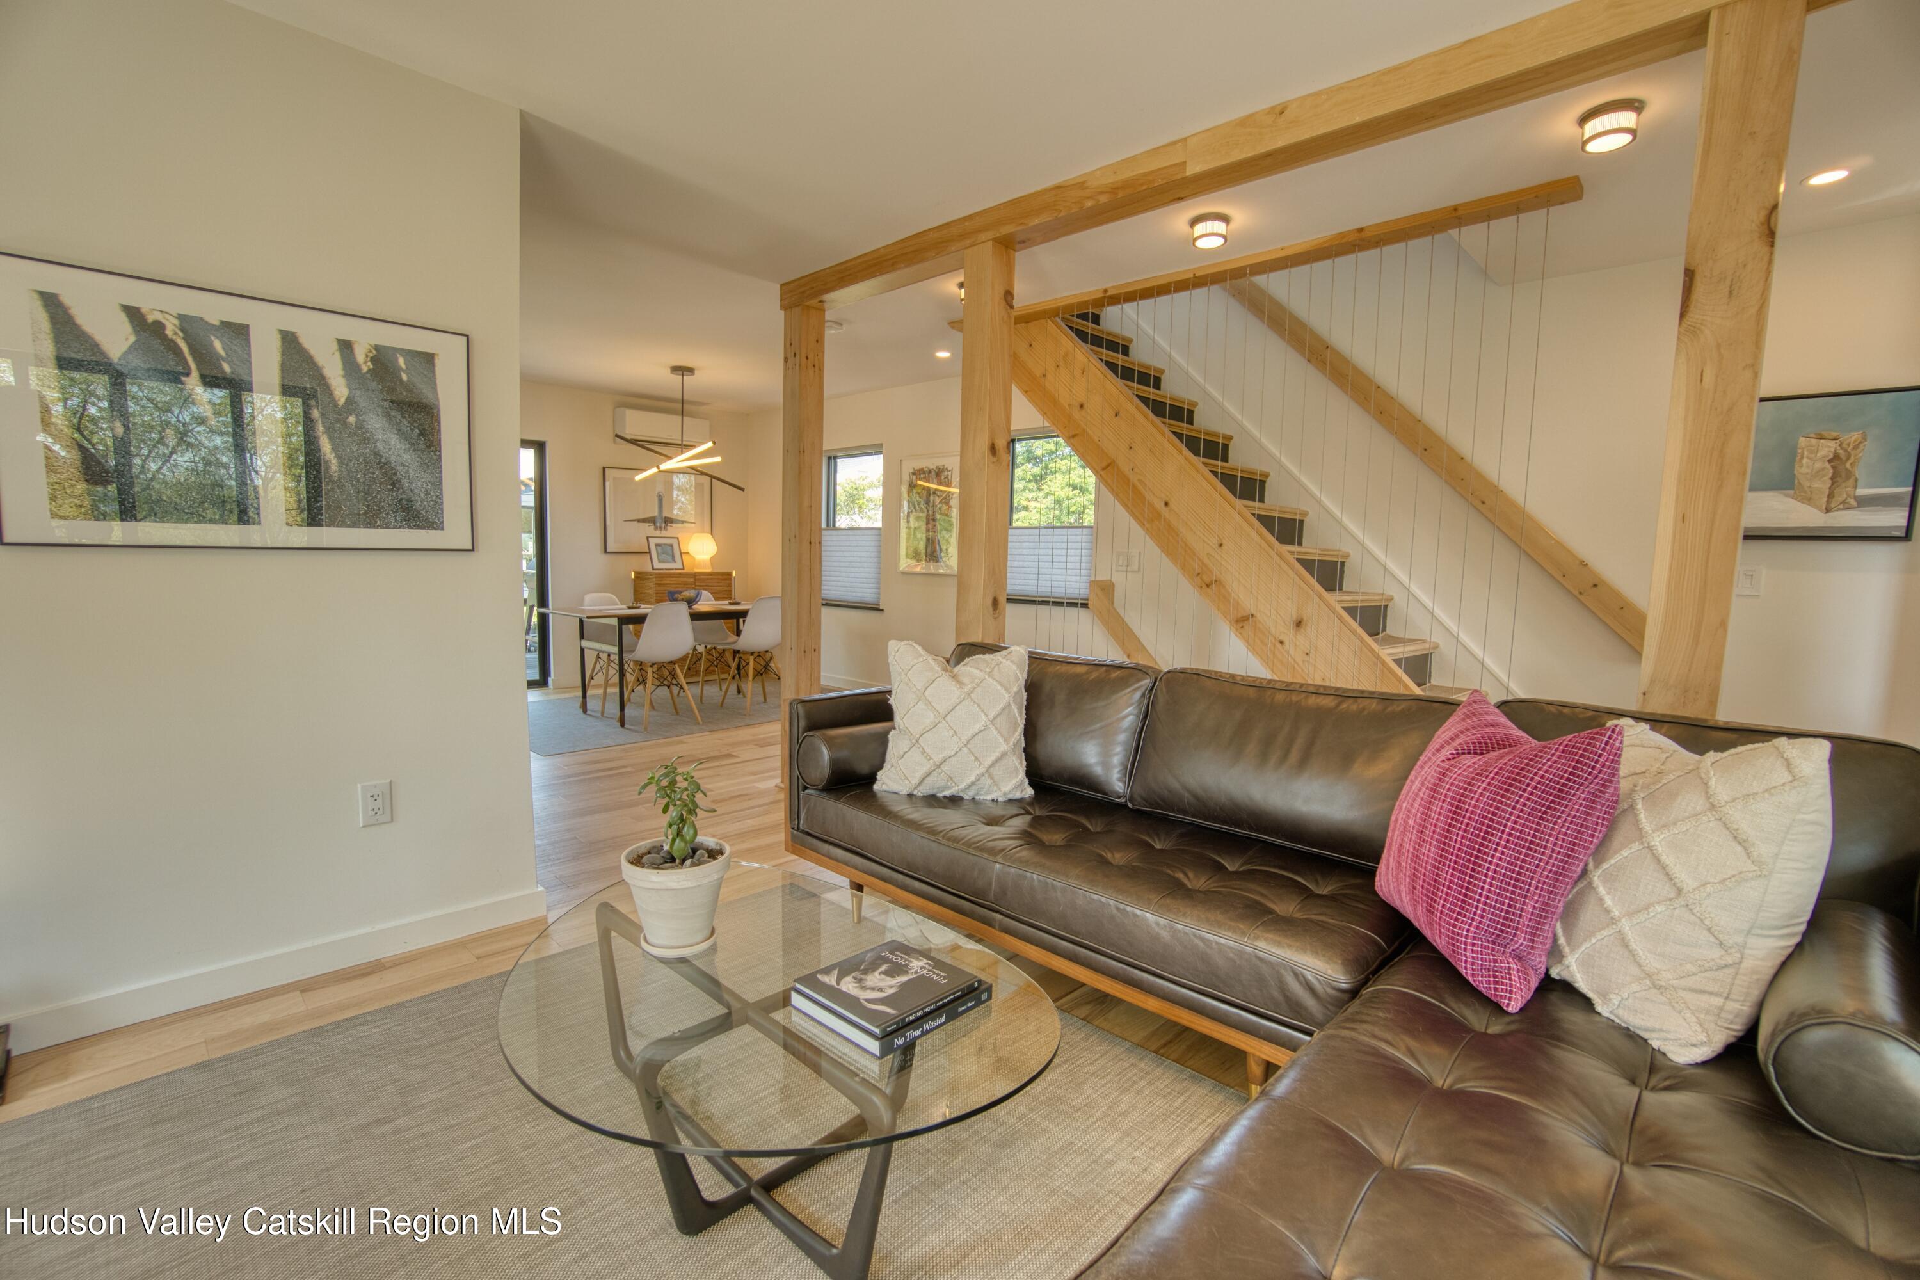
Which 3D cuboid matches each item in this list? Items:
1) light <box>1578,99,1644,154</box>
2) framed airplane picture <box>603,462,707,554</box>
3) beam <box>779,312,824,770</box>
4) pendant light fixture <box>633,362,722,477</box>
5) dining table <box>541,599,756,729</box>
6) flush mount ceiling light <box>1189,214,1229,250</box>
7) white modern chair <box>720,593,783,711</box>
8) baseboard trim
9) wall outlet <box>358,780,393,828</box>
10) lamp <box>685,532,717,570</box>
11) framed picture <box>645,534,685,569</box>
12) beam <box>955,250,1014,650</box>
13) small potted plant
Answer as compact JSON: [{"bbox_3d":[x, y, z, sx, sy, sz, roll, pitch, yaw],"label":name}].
[{"bbox_3d":[1.725,-1.353,2.122,0.148,0.078,0.148,8,9,43],"label":"light"},{"bbox_3d":[-2.578,-1.100,6.936,0.030,0.700,0.970,8,9,43],"label":"framed airplane picture"},{"bbox_3d":[-0.755,-0.408,3.847,0.140,2.261,0.140,8,9,43],"label":"beam"},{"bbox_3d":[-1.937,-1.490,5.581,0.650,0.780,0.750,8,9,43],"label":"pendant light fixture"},{"bbox_3d":[-2.050,0.140,5.927,0.813,0.734,1.686,7,8,42],"label":"dining table"},{"bbox_3d":[0.904,-1.479,2.902,0.149,0.077,0.149,2,6,0],"label":"flush mount ceiling light"},{"bbox_3d":[-1.539,0.100,6.005,0.516,0.823,0.466,7,8,42],"label":"white modern chair"},{"bbox_3d":[-1.719,0.848,2.121,1.150,0.089,0.018,-4,9,-42],"label":"baseboard trim"},{"bbox_3d":[-1.584,0.445,2.172,0.071,0.116,0.009,-4,9,-42],"label":"wall outlet"},{"bbox_3d":[-2.239,-0.762,6.978,0.245,0.340,0.245,8,9,43],"label":"lamp"},{"bbox_3d":[-2.513,-0.744,6.827,0.025,0.293,0.273,-17,-8,42],"label":"framed picture"},{"bbox_3d":[0.084,-0.282,3.090,0.134,2.301,0.141,7,8,42],"label":"beam"},{"bbox_3d":[-0.566,0.424,1.609,0.208,0.382,0.208,7,8,42],"label":"small potted plant"}]

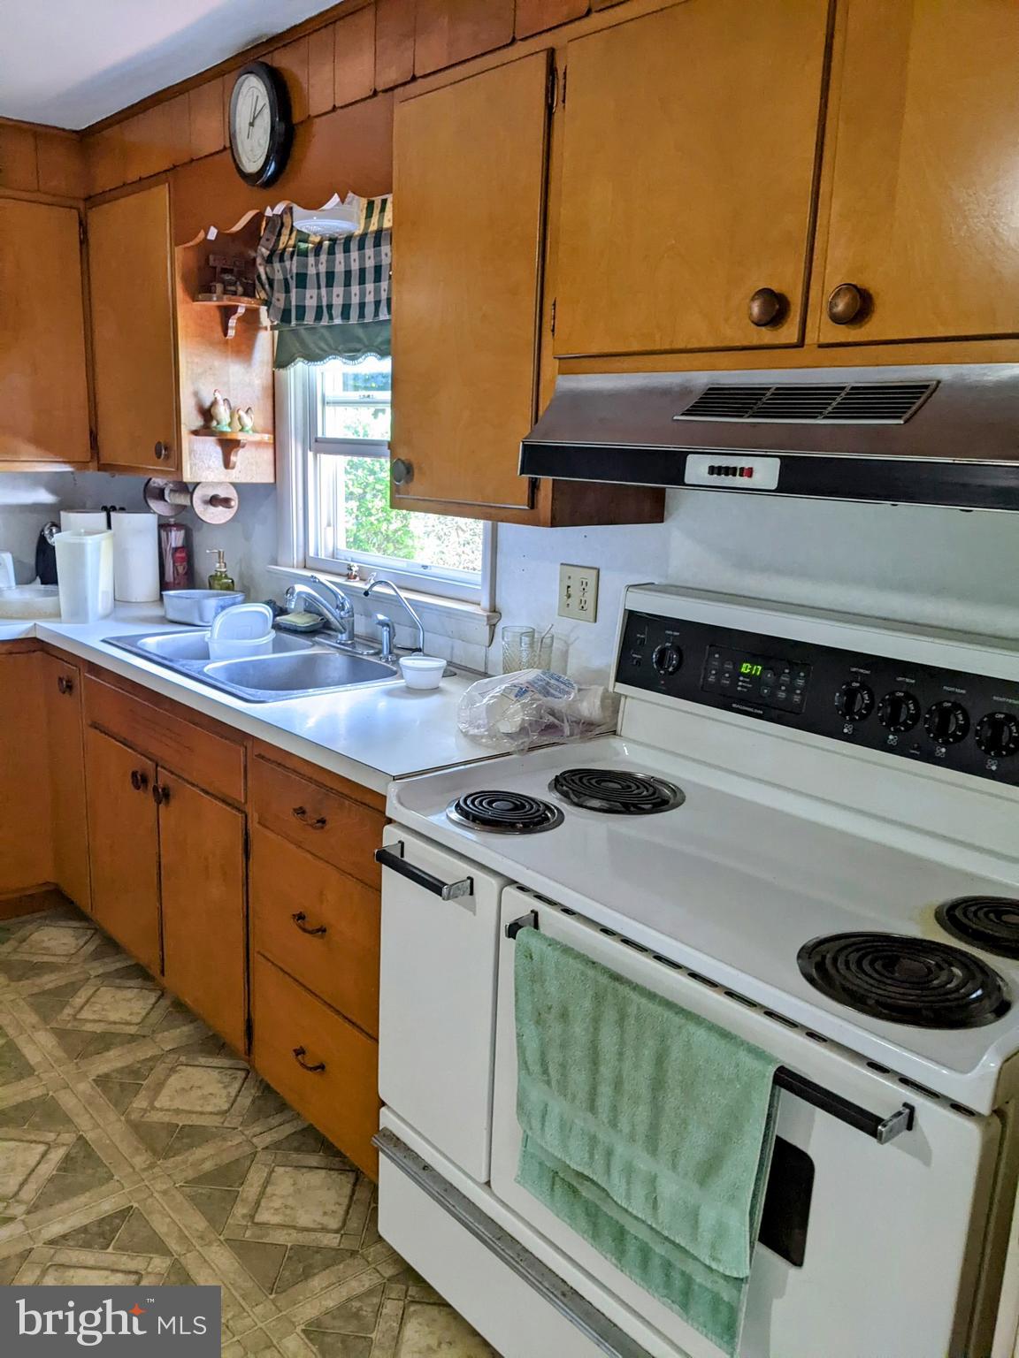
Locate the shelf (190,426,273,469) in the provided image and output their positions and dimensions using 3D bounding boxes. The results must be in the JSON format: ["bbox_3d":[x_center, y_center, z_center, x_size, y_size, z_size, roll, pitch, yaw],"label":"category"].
[{"bbox_3d":[-0.778,-0.653,3.046,0.228,0.110,0.112,-9,17,-41],"label":"shelf"}]

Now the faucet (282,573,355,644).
[{"bbox_3d":[-0.502,-0.185,2.841,0.060,0.185,0.235,12,16,38],"label":"faucet"}]

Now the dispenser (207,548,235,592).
[{"bbox_3d":[-0.920,-0.318,3.386,0.088,0.188,0.078,-4,14,-27],"label":"dispenser"}]

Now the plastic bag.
[{"bbox_3d":[0.049,0.045,2.094,0.310,0.112,0.235,-9,17,-41],"label":"plastic bag"}]

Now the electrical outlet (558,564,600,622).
[{"bbox_3d":[0.147,-0.187,2.306,0.010,0.117,0.116,-9,17,-41],"label":"electrical outlet"}]

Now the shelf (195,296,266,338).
[{"bbox_3d":[-0.762,-1.016,2.967,0.220,0.112,0.112,-9,17,-41],"label":"shelf"}]

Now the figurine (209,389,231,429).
[{"bbox_3d":[-0.804,-0.748,2.952,0.066,0.114,0.048,-9,17,-41],"label":"figurine"}]

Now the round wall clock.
[{"bbox_3d":[-0.579,-1.263,2.418,0.045,0.256,0.256,-9,17,-41],"label":"round wall clock"}]

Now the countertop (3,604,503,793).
[{"bbox_3d":[-0.780,-0.072,2.800,0.759,0.040,2.400,-9,17,-41],"label":"countertop"}]

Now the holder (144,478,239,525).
[{"bbox_3d":[-0.951,-0.540,3.189,0.135,0.133,0.450,-9,17,-41],"label":"holder"}]

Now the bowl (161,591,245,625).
[{"bbox_3d":[-0.900,-0.215,3.167,0.218,0.082,0.218,-9,17,-41],"label":"bowl"}]

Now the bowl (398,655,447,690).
[{"bbox_3d":[-0.198,-0.012,2.407,0.108,0.057,0.108,2,12,0],"label":"bowl"}]

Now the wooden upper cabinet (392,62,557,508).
[{"bbox_3d":[0.028,-0.725,2.087,0.325,0.800,0.468,-9,17,-41],"label":"wooden upper cabinet"}]

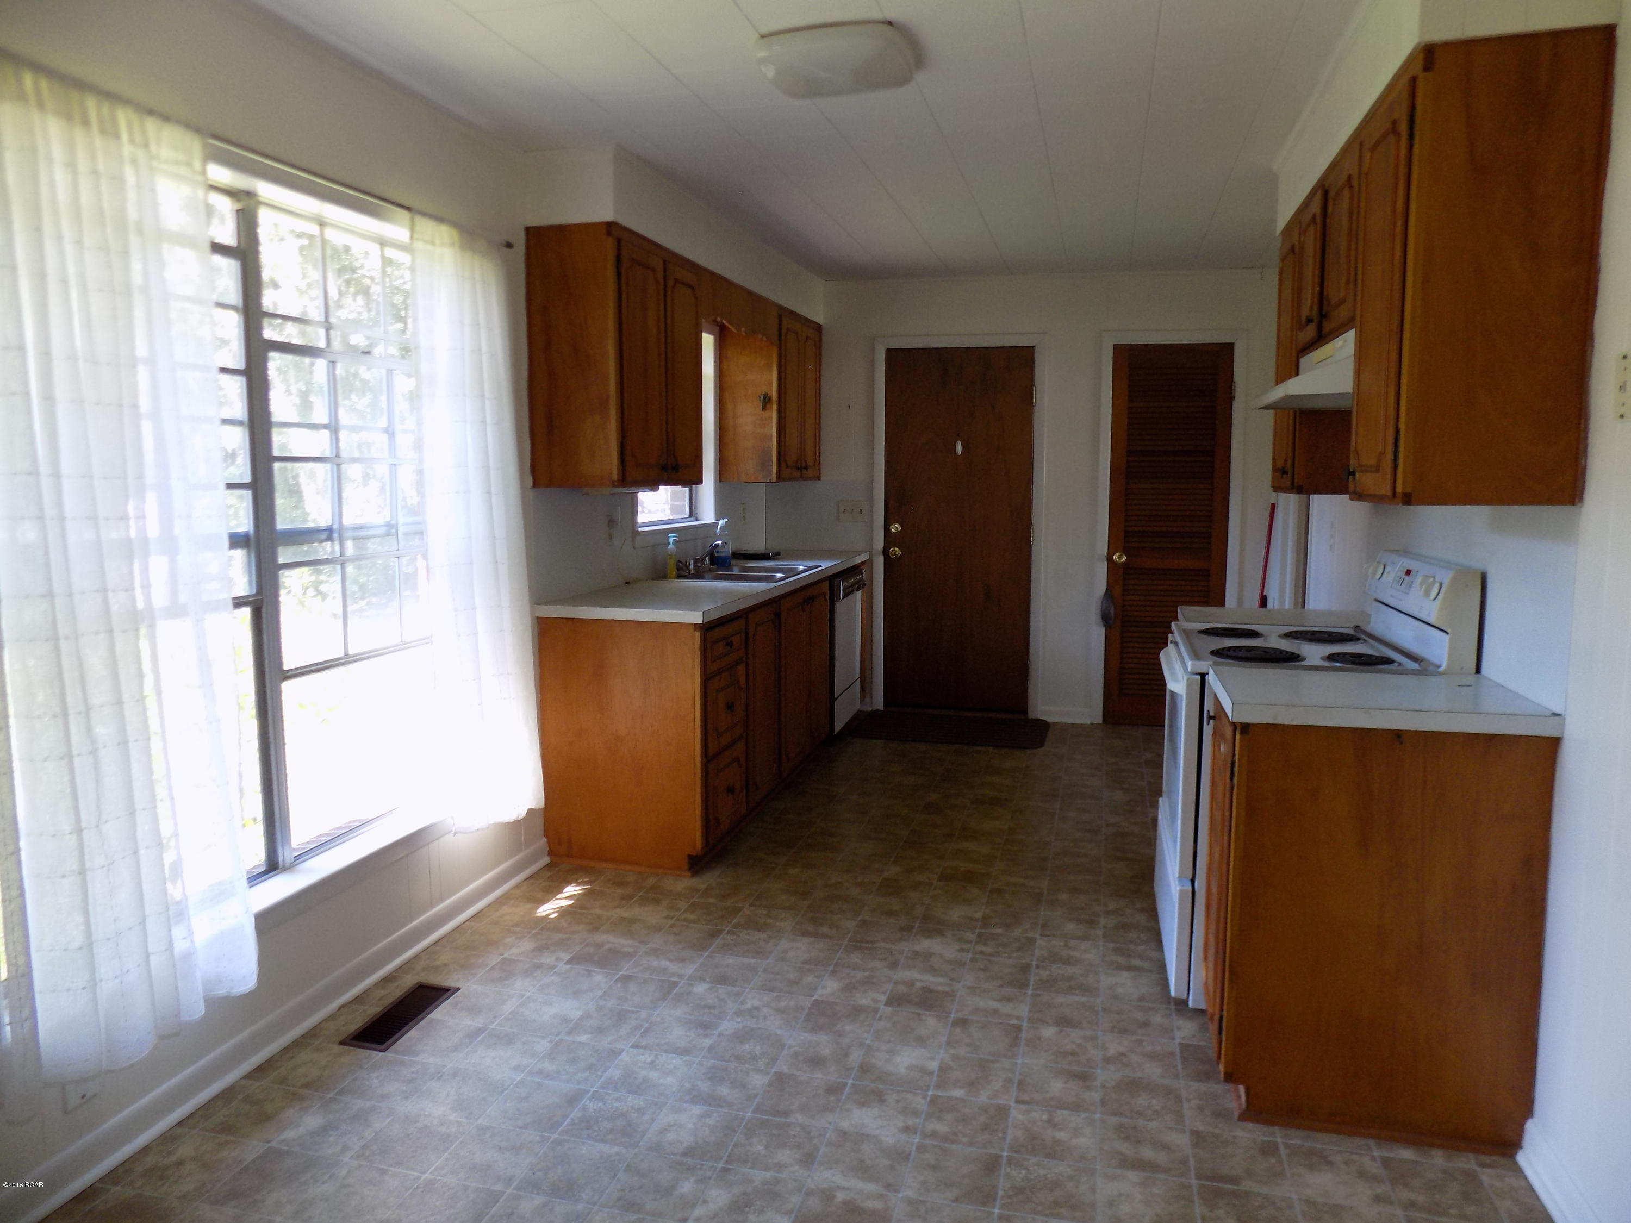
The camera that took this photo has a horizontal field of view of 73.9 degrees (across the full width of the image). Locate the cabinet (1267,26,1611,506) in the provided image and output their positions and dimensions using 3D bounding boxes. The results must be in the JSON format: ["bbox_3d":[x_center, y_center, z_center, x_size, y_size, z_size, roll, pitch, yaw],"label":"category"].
[{"bbox_3d":[1.444,-0.707,2.748,0.319,0.826,1.627,1,7,15],"label":"cabinet"}]

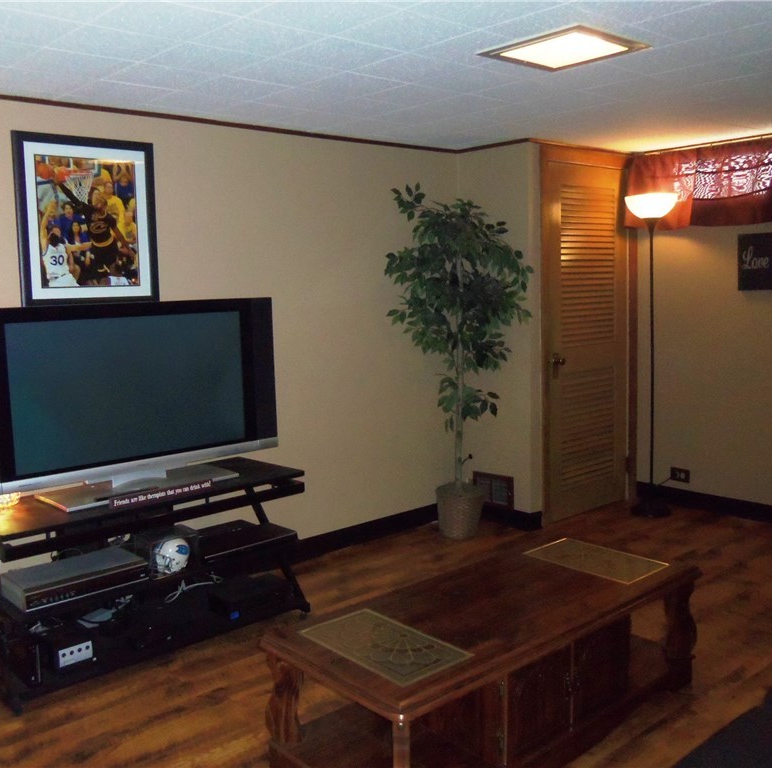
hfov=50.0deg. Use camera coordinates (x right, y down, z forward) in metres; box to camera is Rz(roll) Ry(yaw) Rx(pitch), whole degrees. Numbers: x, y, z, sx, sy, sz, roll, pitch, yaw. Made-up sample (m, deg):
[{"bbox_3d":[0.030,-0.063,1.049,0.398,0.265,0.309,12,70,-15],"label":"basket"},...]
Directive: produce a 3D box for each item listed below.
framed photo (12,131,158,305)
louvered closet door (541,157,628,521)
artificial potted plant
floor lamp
[{"bbox_3d":[-1.195,-0.648,3.350,0.566,0.671,0.030,-7,9,-40],"label":"framed photo"},{"bbox_3d":[1.169,-0.247,4.841,0.769,2.003,0.044,-7,9,-40],"label":"louvered closet door"},{"bbox_3d":[0.383,-0.105,4.418,0.588,1.873,0.568,-7,9,-40],"label":"artificial potted plant"},{"bbox_3d":[1.536,-0.157,4.774,0.279,1.828,0.279,-7,9,-40],"label":"floor lamp"}]

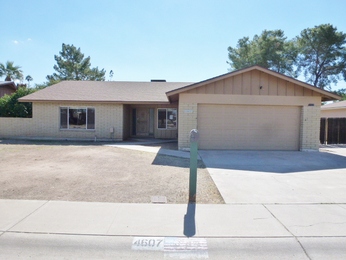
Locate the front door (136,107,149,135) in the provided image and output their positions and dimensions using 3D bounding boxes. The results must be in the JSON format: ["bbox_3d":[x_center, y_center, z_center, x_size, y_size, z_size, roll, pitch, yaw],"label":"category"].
[{"bbox_3d":[-2.264,-0.607,18.000,0.930,2.040,0.080,1,2,1],"label":"front door"}]

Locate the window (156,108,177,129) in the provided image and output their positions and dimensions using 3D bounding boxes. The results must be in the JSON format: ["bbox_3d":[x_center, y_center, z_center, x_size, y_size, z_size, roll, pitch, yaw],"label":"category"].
[{"bbox_3d":[-0.404,-0.772,17.000,1.370,1.500,0.120,1,2,1],"label":"window"}]

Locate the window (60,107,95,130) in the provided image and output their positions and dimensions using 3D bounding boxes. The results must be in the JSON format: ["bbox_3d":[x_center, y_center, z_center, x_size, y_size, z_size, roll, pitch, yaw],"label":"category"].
[{"bbox_3d":[-6.212,-0.719,15.700,2.260,1.500,0.120,1,2,1],"label":"window"}]

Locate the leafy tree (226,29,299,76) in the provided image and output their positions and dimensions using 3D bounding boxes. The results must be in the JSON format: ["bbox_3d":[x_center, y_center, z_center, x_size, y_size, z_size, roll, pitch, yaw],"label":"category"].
[{"bbox_3d":[11.082,-6.025,30.246,8.800,12.826,8.200,1,2,1],"label":"leafy tree"}]

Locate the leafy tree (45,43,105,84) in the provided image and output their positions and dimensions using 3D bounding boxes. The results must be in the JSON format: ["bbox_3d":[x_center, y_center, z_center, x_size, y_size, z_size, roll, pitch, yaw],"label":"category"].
[{"bbox_3d":[-12.548,-5.661,31.217,8.000,11.282,7.600,1,2,1],"label":"leafy tree"}]

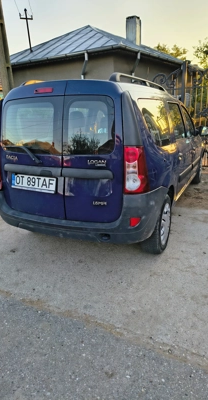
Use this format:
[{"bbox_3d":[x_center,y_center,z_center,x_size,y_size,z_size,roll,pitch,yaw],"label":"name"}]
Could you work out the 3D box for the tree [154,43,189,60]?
[{"bbox_3d":[4.150,-7.077,17.193,3.600,5.450,3.600,2,18,13],"label":"tree"}]

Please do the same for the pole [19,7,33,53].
[{"bbox_3d":[-2.789,-6.207,9.761,0.500,1.400,0.120,-6,18,-12],"label":"pole"}]

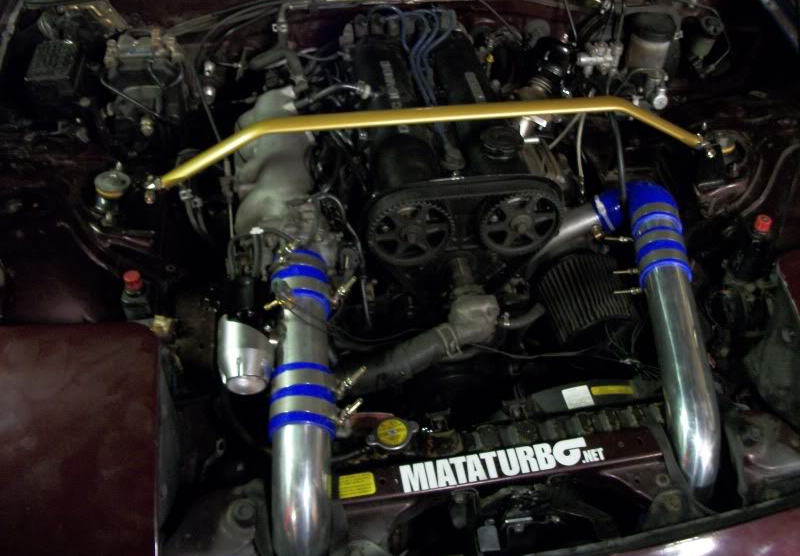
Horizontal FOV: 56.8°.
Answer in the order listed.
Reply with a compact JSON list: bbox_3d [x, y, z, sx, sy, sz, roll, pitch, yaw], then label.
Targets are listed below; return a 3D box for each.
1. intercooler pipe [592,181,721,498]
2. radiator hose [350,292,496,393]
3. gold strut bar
[{"bbox_3d":[0.323,0.057,0.970,0.130,0.165,0.450,3,45,0],"label":"intercooler pipe"},{"bbox_3d":[0.030,0.093,0.964,0.250,0.085,0.085,-23,51,-24],"label":"radiator hose"},{"bbox_3d":[0.074,-0.200,1.076,0.850,0.113,0.030,-6,46,-9],"label":"gold strut bar"}]

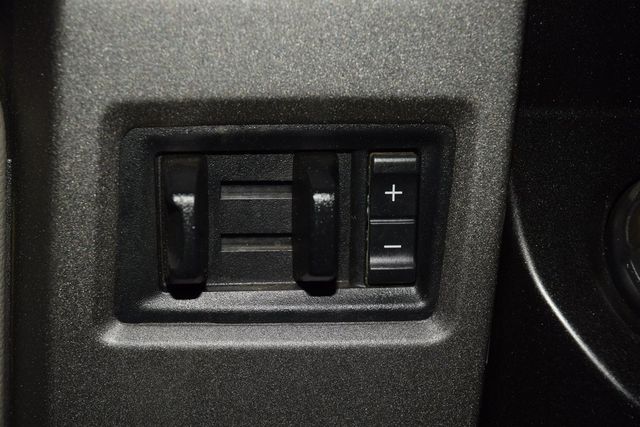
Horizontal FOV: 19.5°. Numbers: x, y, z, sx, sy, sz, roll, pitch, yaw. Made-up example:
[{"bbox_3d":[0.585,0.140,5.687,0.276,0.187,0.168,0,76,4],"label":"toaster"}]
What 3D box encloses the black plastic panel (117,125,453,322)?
[{"bbox_3d":[-0.011,0.003,0.580,0.103,0.063,0.023,0,22,0],"label":"black plastic panel"}]

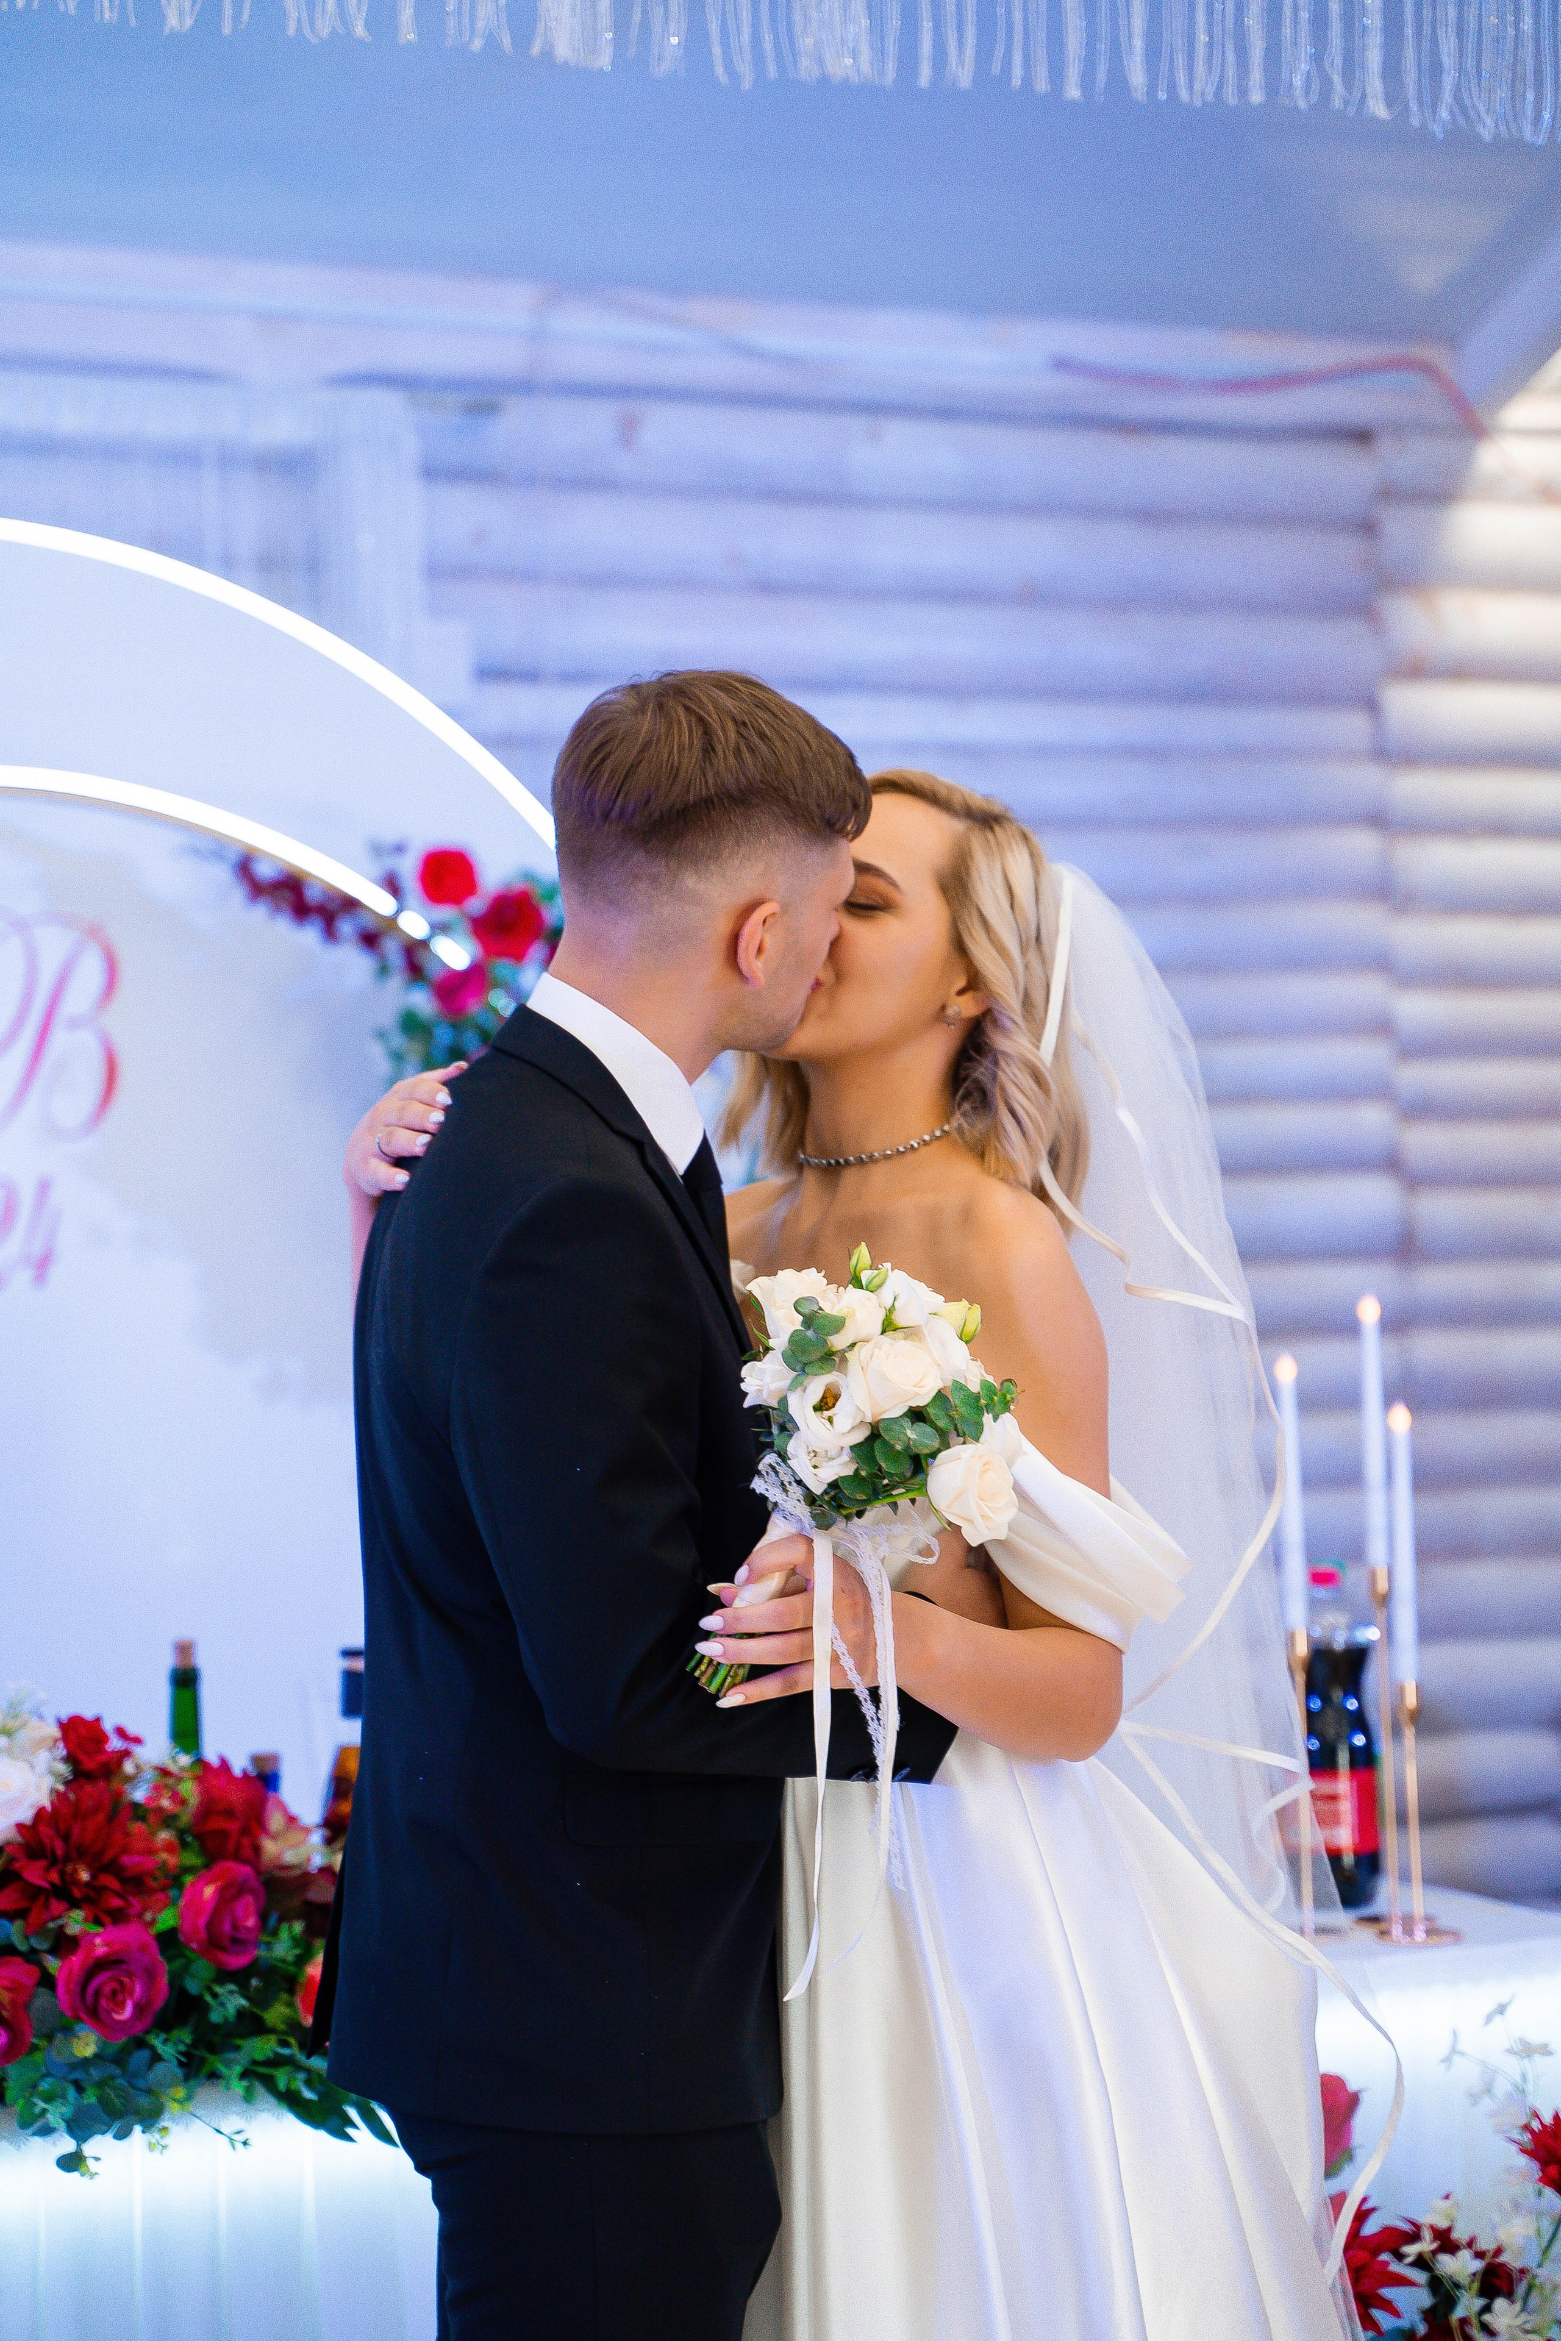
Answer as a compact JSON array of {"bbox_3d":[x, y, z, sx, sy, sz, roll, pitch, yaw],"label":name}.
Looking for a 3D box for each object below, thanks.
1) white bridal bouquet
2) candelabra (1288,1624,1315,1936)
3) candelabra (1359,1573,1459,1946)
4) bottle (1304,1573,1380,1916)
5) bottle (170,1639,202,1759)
[{"bbox_3d":[0.045,0.181,3.050,0.210,0.300,0.200,30,17,0],"label":"white bridal bouquet"},{"bbox_3d":[0.492,0.577,4.589,0.075,0.283,0.075,-2,-1,0],"label":"candelabra"},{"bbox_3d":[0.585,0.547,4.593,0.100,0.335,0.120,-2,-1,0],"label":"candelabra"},{"bbox_3d":[0.542,0.555,4.810,0.091,0.332,0.091,-2,-1,0],"label":"bottle"},{"bbox_3d":[-0.527,0.587,4.376,0.076,0.330,0.076,-2,-1,0],"label":"bottle"}]

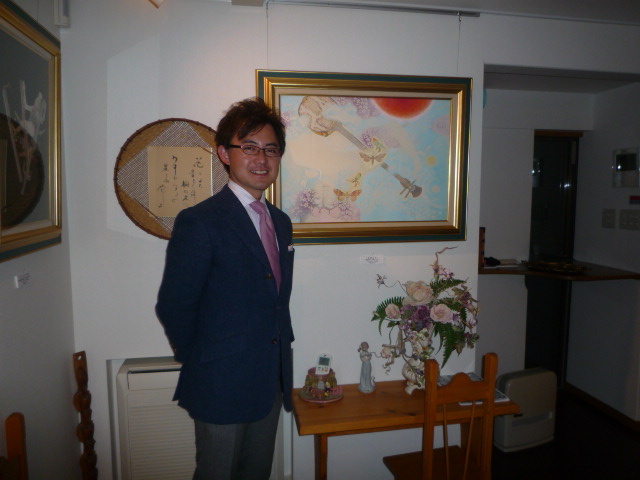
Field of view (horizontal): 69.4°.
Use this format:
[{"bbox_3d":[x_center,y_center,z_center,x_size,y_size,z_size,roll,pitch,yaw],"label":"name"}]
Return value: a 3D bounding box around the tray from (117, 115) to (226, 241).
[{"bbox_3d":[-0.541,-0.234,1.805,0.475,0.468,0.050,-1,5,-10],"label":"tray"}]

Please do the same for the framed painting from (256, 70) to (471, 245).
[{"bbox_3d":[0.186,-0.335,1.909,0.890,0.678,0.060,-1,7,-10],"label":"framed painting"}]

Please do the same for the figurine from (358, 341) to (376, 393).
[{"bbox_3d":[0.201,0.538,1.963,0.075,0.208,0.070,-2,6,-16],"label":"figurine"}]

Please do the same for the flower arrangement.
[{"bbox_3d":[0.450,0.343,1.951,0.482,0.621,0.290,-1,6,-10],"label":"flower arrangement"}]

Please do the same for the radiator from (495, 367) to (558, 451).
[{"bbox_3d":[1.247,1.016,2.845,0.378,0.438,0.145,-3,6,-22],"label":"radiator"}]

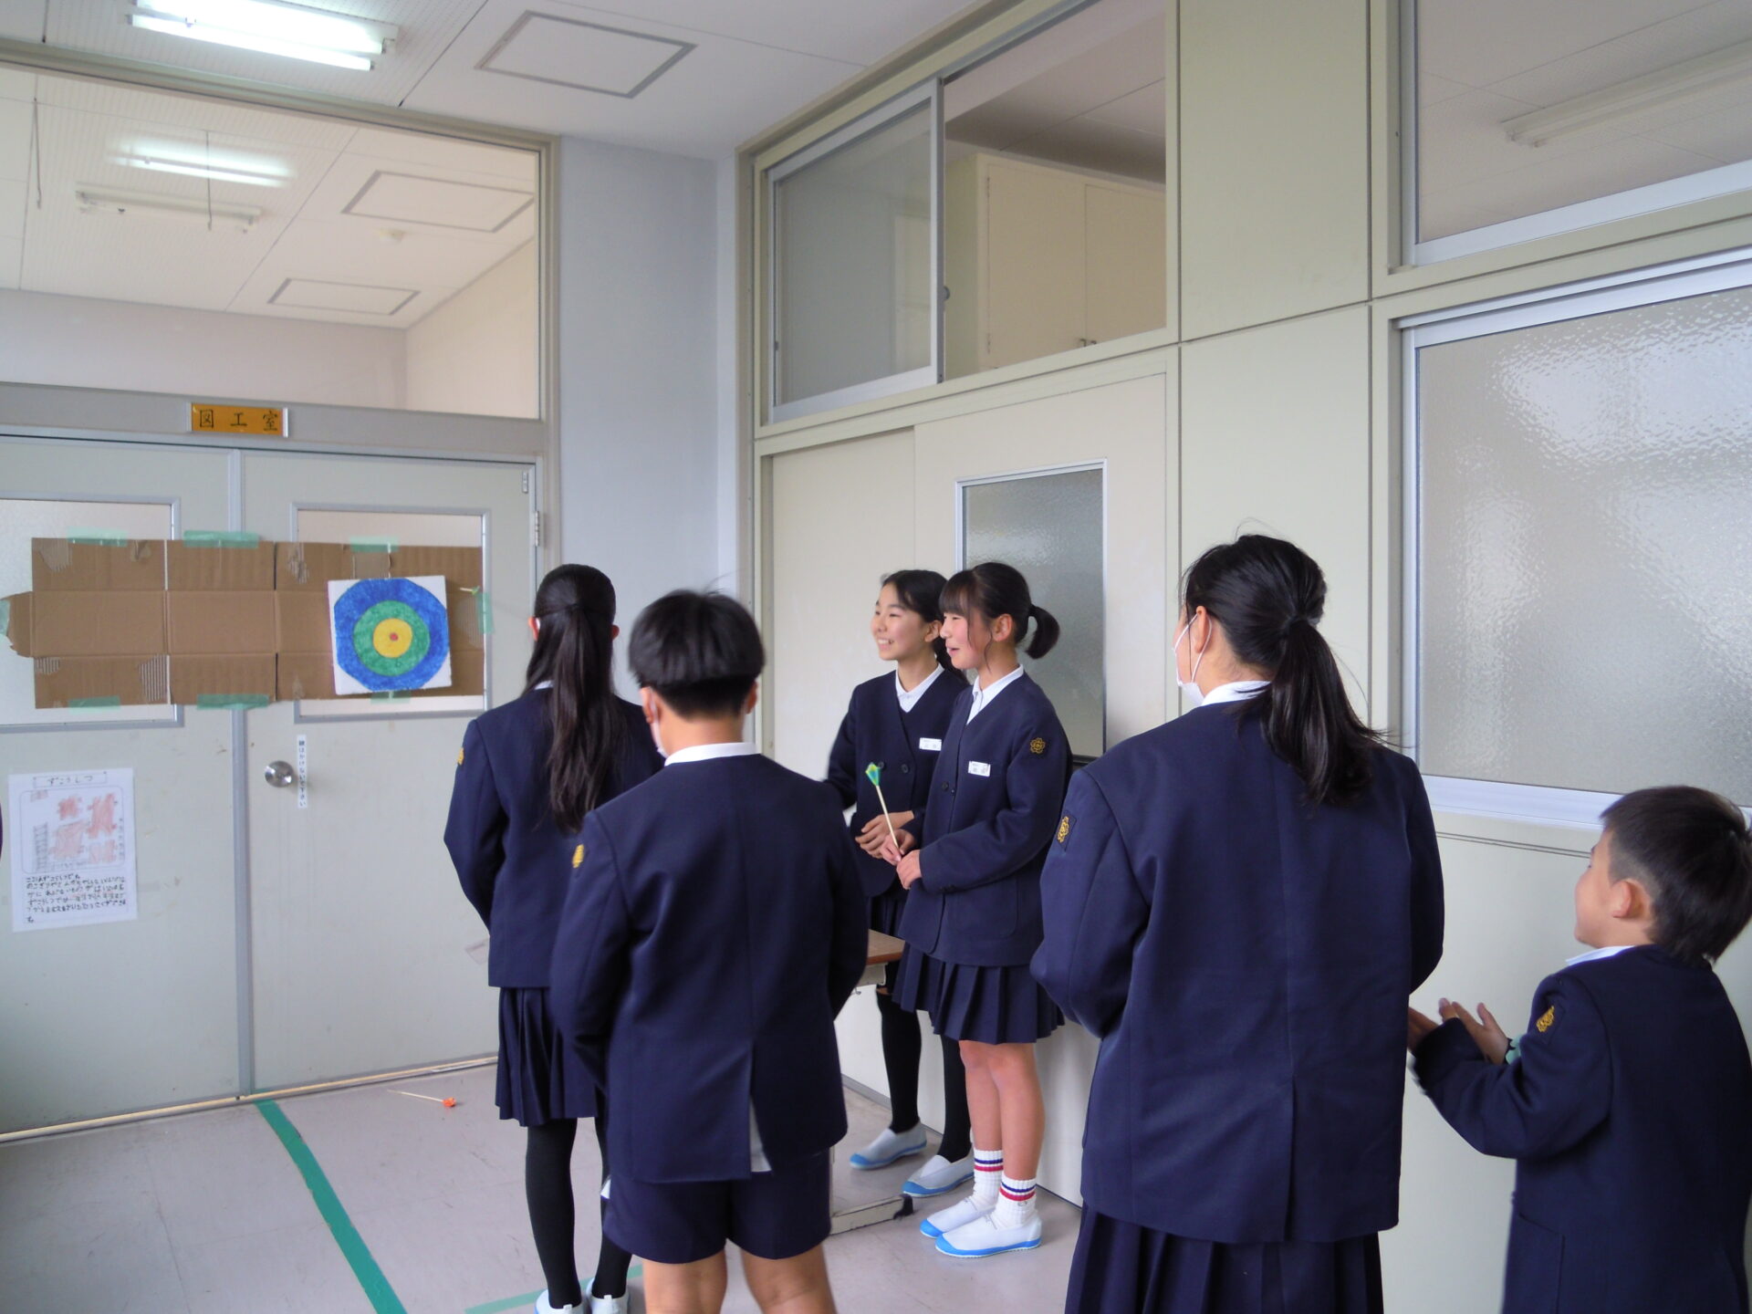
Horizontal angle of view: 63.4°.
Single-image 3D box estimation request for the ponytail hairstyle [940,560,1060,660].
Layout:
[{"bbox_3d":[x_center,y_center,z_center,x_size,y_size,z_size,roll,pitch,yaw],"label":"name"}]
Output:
[{"bbox_3d":[0.281,-0.099,3.183,0.255,0.225,0.170,-1,2,-18],"label":"ponytail hairstyle"}]

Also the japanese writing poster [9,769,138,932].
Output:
[{"bbox_3d":[-2.198,0.528,3.888,0.297,0.420,0.010,-2,2,-33],"label":"japanese writing poster"}]

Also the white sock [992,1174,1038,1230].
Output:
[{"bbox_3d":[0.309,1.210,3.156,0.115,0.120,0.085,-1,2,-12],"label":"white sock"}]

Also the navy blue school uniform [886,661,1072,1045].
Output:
[{"bbox_3d":[0.243,0.421,3.195,0.320,0.790,0.420,-1,2,-24],"label":"navy blue school uniform"}]

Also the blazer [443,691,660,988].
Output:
[{"bbox_3d":[-0.603,0.345,2.803,0.450,0.580,0.290,-1,2,-25],"label":"blazer"}]

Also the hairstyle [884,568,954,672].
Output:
[{"bbox_3d":[0.137,-0.092,3.589,0.230,0.260,0.175,-2,2,-38],"label":"hairstyle"}]

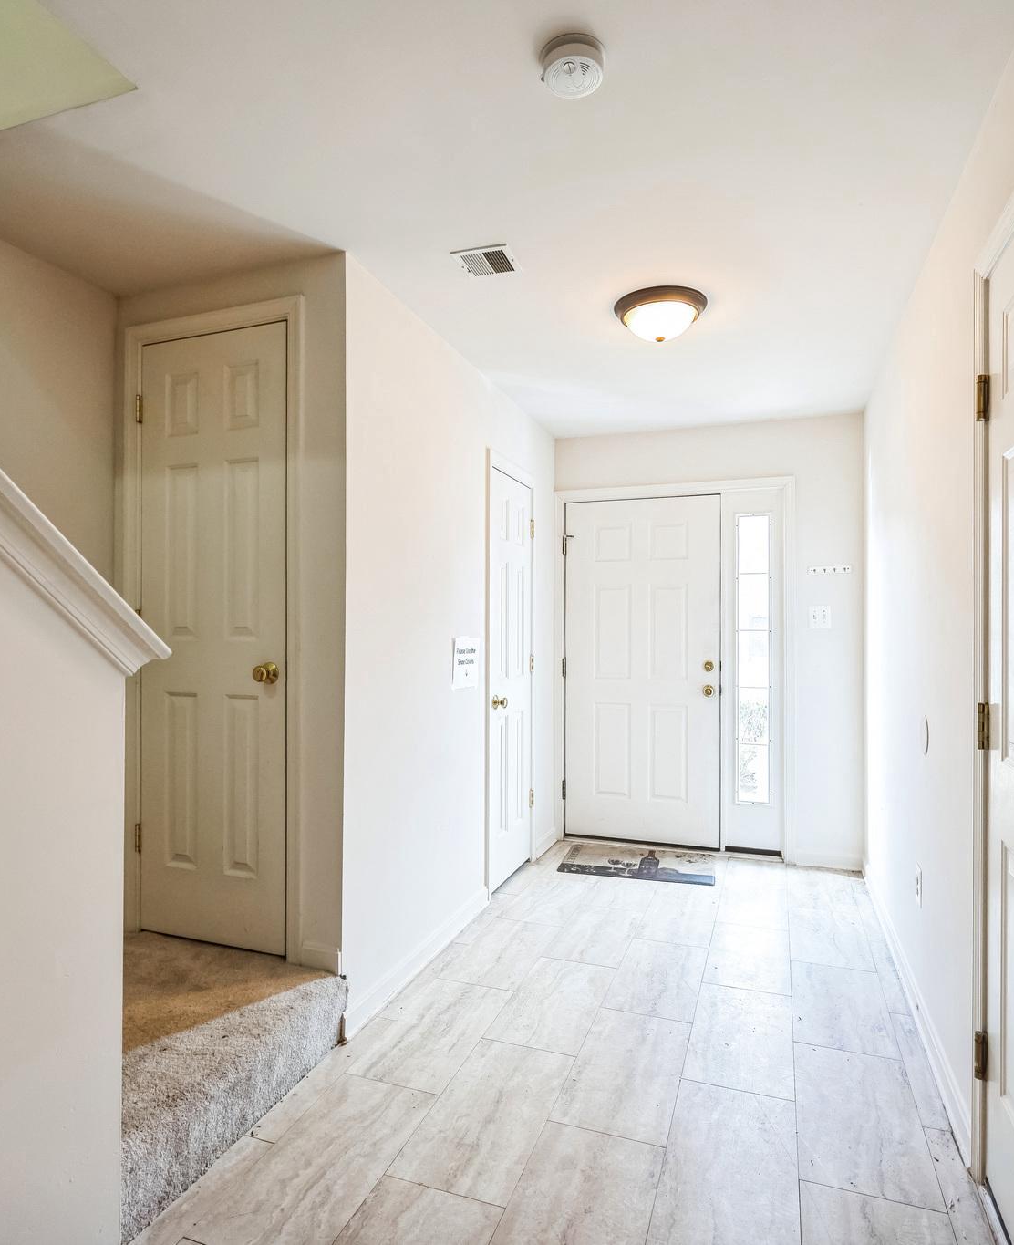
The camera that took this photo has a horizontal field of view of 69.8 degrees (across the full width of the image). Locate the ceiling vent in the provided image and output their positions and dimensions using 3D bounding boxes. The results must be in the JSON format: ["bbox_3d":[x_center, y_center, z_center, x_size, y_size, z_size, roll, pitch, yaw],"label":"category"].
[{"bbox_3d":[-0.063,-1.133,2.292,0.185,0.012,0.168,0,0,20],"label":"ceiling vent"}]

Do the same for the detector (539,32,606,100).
[{"bbox_3d":[0.135,-1.121,1.474,0.134,0.042,0.134,0,0,0],"label":"detector"}]

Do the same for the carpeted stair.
[{"bbox_3d":[-1.081,1.189,1.997,0.900,0.236,0.860,0,0,20],"label":"carpeted stair"}]

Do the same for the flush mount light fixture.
[{"bbox_3d":[0.553,-1.073,2.616,0.330,0.125,0.330,0,0,20],"label":"flush mount light fixture"}]

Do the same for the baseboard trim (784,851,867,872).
[{"bbox_3d":[1.709,1.281,3.903,0.370,0.085,0.015,0,0,20],"label":"baseboard trim"}]

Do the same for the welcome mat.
[{"bbox_3d":[0.720,1.318,3.986,0.800,0.009,0.510,0,0,14],"label":"welcome mat"}]

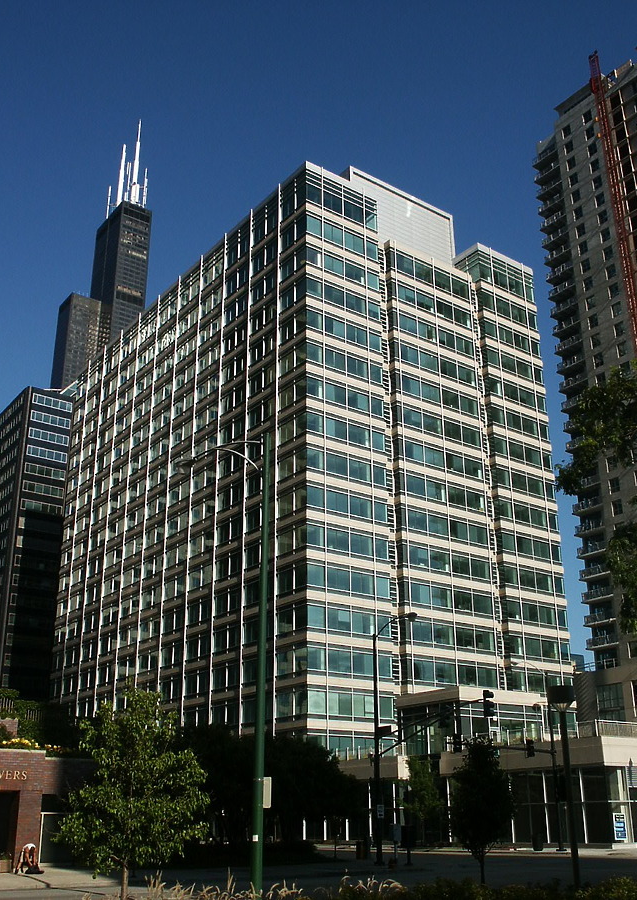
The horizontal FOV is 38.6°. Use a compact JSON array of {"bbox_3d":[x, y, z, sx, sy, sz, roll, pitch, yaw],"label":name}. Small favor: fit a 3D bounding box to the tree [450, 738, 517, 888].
[{"bbox_3d":[3.670,8.209,20.297,1.500,3.400,1.500,-4,-22,9],"label":"tree"}]

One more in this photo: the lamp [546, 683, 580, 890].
[{"bbox_3d":[5.433,7.542,20.280,0.580,4.600,0.580,-6,-23,13],"label":"lamp"}]

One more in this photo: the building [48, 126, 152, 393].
[{"bbox_3d":[-158.869,-11.735,660.578,68.600,525.000,68.600,15,-27,-33],"label":"building"}]

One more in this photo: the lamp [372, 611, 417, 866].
[{"bbox_3d":[3.067,11.379,36.108,0.450,9.450,2.950,15,-27,-33],"label":"lamp"}]

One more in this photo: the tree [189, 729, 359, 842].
[{"bbox_3d":[-2.077,15.775,42.112,7.800,5.900,6.500,1,-22,-3],"label":"tree"}]

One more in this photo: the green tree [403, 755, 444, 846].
[{"bbox_3d":[6.566,22.389,57.992,2.800,5.500,2.800,-3,-22,5],"label":"green tree"}]

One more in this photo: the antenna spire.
[{"bbox_3d":[-153.240,-220.596,735.087,21.000,84.000,39.000,15,-27,-33],"label":"antenna spire"}]

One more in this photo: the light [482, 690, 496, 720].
[{"bbox_3d":[6.106,9.079,32.591,0.420,1.030,0.370,15,-27,-33],"label":"light"}]

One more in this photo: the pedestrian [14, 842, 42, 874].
[{"bbox_3d":[-10.306,14.548,32.398,0.850,0.960,0.650,-17,-27,35],"label":"pedestrian"}]

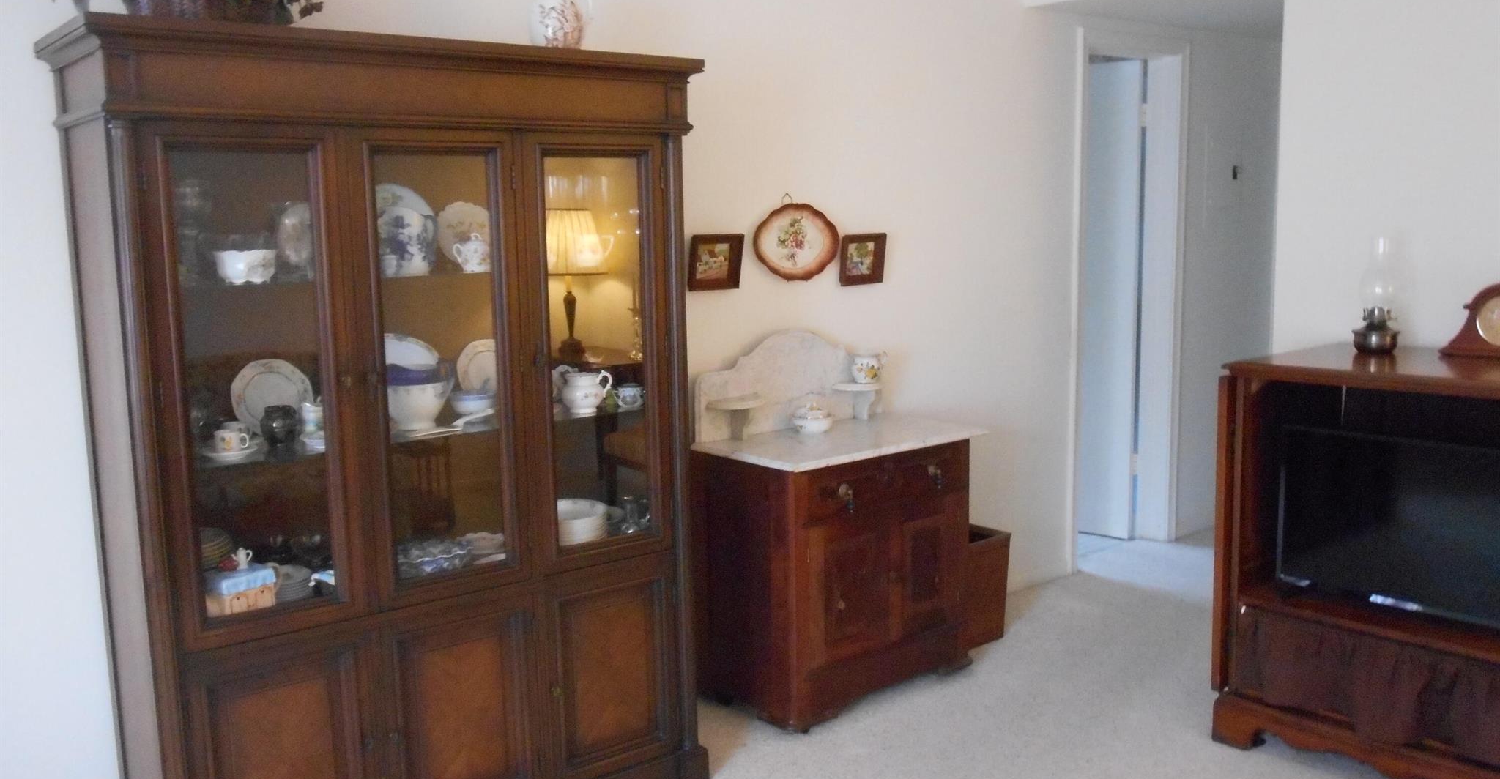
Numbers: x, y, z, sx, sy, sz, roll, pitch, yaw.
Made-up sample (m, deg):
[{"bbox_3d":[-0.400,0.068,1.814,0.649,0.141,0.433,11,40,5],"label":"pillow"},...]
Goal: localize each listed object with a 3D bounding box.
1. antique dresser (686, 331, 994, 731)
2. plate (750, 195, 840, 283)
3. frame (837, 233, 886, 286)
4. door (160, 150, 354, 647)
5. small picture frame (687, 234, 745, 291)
[{"bbox_3d":[0.282,0.368,3.782,0.780,1.067,0.435,-8,11,-38],"label":"antique dresser"},{"bbox_3d":[0.143,-0.451,3.827,0.340,0.245,0.035,-8,11,-38],"label":"plate"},{"bbox_3d":[0.365,-0.415,4.009,0.190,0.160,0.025,-8,16,-38],"label":"frame"},{"bbox_3d":[-0.947,-0.010,2.432,0.310,0.936,0.030,-8,11,-38],"label":"door"},{"bbox_3d":[-0.094,-0.368,3.641,0.182,0.160,0.025,-8,16,-38],"label":"small picture frame"}]

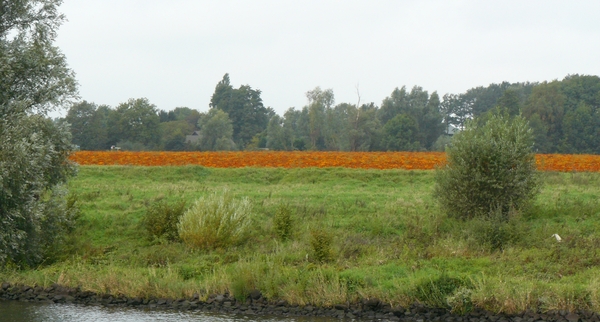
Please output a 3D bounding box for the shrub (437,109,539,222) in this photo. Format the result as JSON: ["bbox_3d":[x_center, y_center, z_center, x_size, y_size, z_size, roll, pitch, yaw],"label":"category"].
[{"bbox_3d":[6.940,0.240,60.000,3.800,4.050,3.600,0,0,0],"label":"shrub"}]

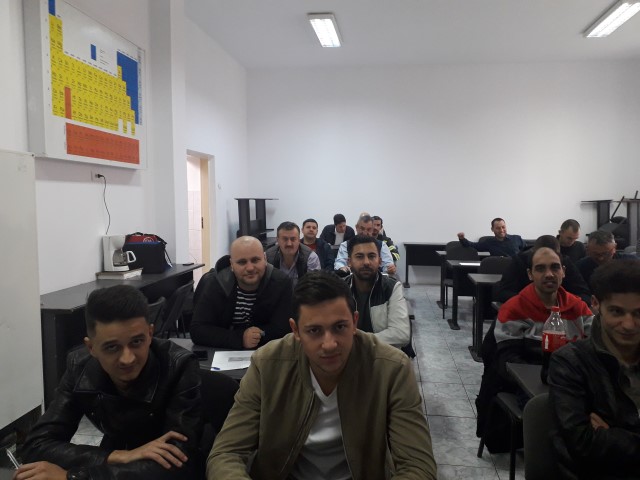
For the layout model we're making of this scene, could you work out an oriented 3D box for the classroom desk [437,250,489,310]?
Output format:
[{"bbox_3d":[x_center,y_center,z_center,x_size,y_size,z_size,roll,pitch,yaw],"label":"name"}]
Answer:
[{"bbox_3d":[2.312,0.567,6.920,1.280,0.734,0.550,1,5,8],"label":"classroom desk"}]

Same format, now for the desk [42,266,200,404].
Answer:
[{"bbox_3d":[-1.743,0.735,4.454,0.570,0.734,2.300,1,5,8],"label":"desk"}]

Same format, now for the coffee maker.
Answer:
[{"bbox_3d":[-2.008,0.135,5.000,0.280,0.355,0.200,2,4,28],"label":"coffee maker"}]

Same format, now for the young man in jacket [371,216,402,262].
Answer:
[{"bbox_3d":[0.810,0.346,6.800,0.550,1.310,0.750,0,4,8],"label":"young man in jacket"}]

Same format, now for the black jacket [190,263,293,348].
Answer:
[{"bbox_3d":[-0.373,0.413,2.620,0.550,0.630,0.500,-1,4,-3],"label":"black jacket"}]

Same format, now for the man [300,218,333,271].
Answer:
[{"bbox_3d":[-0.088,0.431,5.500,0.530,1.310,0.750,0,4,3],"label":"man"}]

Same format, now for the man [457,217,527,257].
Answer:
[{"bbox_3d":[2.154,0.345,6.276,0.860,1.270,0.750,2,5,14],"label":"man"}]

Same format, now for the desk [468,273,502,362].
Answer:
[{"bbox_3d":[2.097,0.746,4.716,1.280,0.734,0.550,1,5,8],"label":"desk"}]

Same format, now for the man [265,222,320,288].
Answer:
[{"bbox_3d":[-0.211,0.509,3.862,0.530,1.300,0.720,1,5,2],"label":"man"}]

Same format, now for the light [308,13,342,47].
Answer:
[{"bbox_3d":[0.091,-2.818,6.772,0.330,0.080,1.240,1,5,8],"label":"light"}]

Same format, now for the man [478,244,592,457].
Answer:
[{"bbox_3d":[1.051,0.650,2.380,0.530,1.240,0.800,1,4,18],"label":"man"}]

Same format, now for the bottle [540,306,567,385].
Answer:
[{"bbox_3d":[0.935,0.419,1.990,0.098,0.302,0.098,0,3,0],"label":"bottle"}]

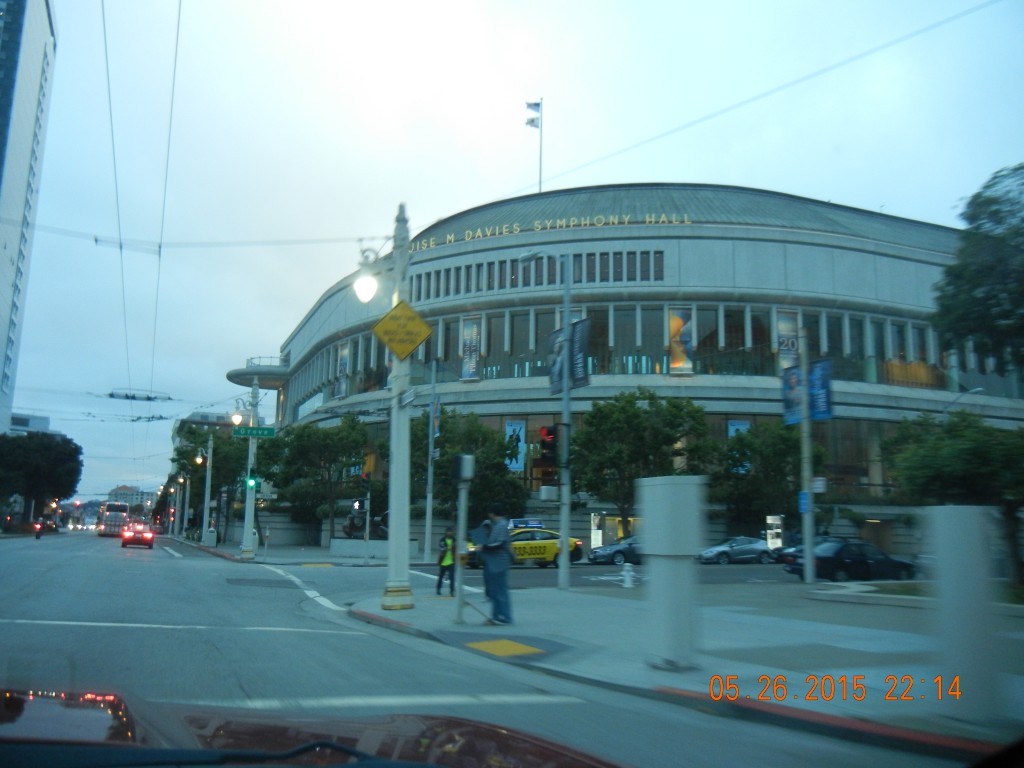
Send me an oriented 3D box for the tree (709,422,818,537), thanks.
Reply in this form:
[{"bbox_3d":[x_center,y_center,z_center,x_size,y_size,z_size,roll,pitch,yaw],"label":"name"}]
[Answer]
[{"bbox_3d":[14.015,5.973,49.831,5.800,7.700,5.800,5,-10,-22],"label":"tree"}]

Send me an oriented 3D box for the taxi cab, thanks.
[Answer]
[{"bbox_3d":[0.431,6.950,37.278,4.750,1.500,1.830,5,-10,-22],"label":"taxi cab"}]

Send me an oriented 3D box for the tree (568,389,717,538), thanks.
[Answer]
[{"bbox_3d":[6.912,4.746,47.385,7.500,9.127,7.500,1,-9,0],"label":"tree"}]

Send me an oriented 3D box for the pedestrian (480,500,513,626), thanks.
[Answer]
[{"bbox_3d":[-0.220,2.723,13.479,0.480,1.760,0.520,2,-9,-5],"label":"pedestrian"}]

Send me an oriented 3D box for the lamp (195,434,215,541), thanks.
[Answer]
[{"bbox_3d":[-20.892,7.214,60.652,1.200,7.520,0.580,5,-10,-22],"label":"lamp"}]

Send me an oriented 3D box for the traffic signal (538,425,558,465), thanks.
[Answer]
[{"bbox_3d":[0.915,1.530,22.260,0.460,1.030,0.380,6,-11,-28],"label":"traffic signal"}]

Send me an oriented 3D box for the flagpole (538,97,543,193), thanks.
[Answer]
[{"bbox_3d":[2.848,-23.207,86.941,0.200,10.374,0.200,6,-10,-26],"label":"flagpole"}]

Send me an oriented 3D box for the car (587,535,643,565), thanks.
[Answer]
[{"bbox_3d":[5.721,7.985,42.945,4.500,1.450,1.800,5,-10,-22],"label":"car"}]

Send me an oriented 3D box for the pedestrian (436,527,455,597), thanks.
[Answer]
[{"bbox_3d":[-1.535,4.173,20.946,0.500,1.620,0.360,5,-10,-22],"label":"pedestrian"}]

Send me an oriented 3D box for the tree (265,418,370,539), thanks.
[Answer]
[{"bbox_3d":[-11.243,5.653,51.727,6.300,7.813,6.300,6,-10,-26],"label":"tree"}]

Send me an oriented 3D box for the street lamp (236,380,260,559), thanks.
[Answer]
[{"bbox_3d":[-11.090,3.412,37.042,1.200,7.520,0.580,5,-10,-22],"label":"street lamp"}]

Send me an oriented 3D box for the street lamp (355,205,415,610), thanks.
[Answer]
[{"bbox_3d":[-2.181,0.234,16.038,1.170,7.413,0.560,5,-10,-22],"label":"street lamp"}]

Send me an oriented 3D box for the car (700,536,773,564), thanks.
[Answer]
[{"bbox_3d":[11.196,8.512,45.612,4.250,1.440,1.760,5,-10,-22],"label":"car"}]

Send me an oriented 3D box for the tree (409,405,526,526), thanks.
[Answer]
[{"bbox_3d":[-2.186,5.179,47.279,6.200,7.819,6.200,1,-9,0],"label":"tree"}]

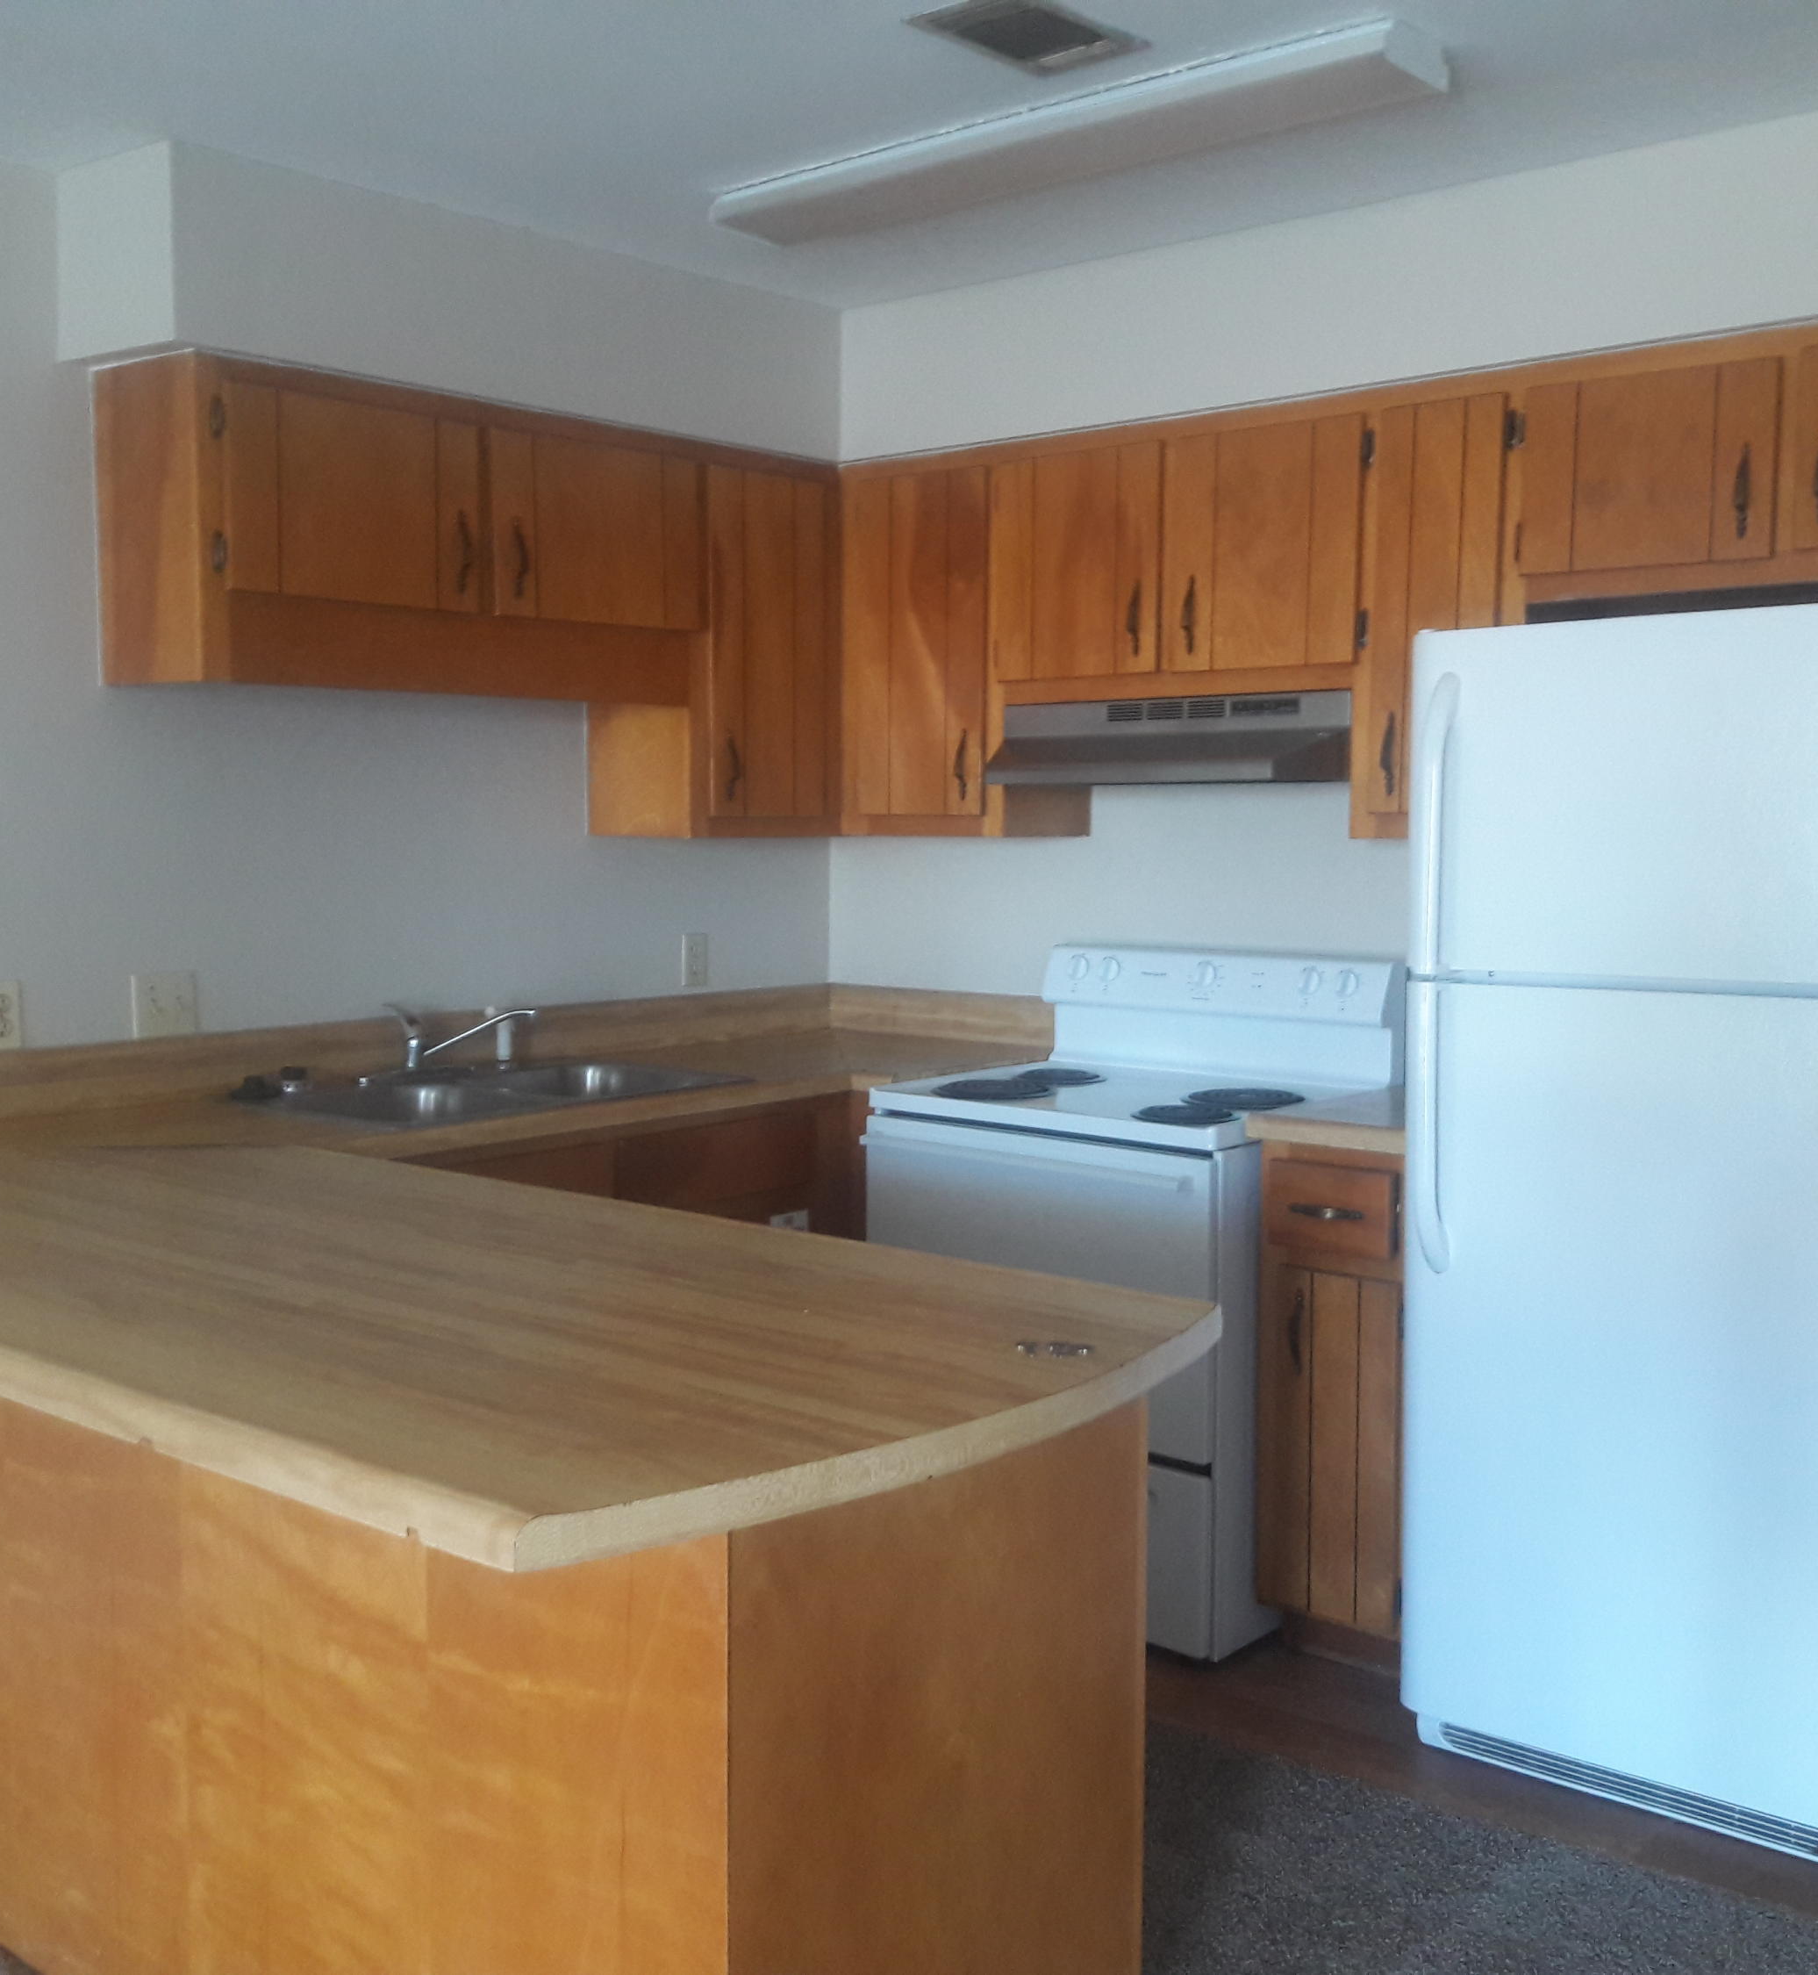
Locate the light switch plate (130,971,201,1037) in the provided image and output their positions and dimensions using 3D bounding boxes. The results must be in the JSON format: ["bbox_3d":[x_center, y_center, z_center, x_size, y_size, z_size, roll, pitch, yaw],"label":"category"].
[{"bbox_3d":[-1.272,0.029,3.645,0.014,0.114,0.117,4,6,40],"label":"light switch plate"}]

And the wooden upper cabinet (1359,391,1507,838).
[{"bbox_3d":[0.976,-0.643,3.695,0.292,0.766,0.315,4,6,40],"label":"wooden upper cabinet"}]

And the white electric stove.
[{"bbox_3d":[0.423,0.524,3.959,0.759,1.150,0.710,4,6,40],"label":"white electric stove"}]

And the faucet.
[{"bbox_3d":[-0.823,0.095,3.916,0.280,0.135,0.060,0,4,-3],"label":"faucet"}]

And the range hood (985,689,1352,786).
[{"bbox_3d":[0.529,-0.462,4.003,0.761,0.156,0.445,4,6,40],"label":"range hood"}]

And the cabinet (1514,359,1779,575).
[{"bbox_3d":[1.245,-0.816,3.454,0.418,0.305,0.315,4,6,40],"label":"cabinet"}]

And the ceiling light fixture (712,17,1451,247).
[{"bbox_3d":[0.194,-1.250,3.155,1.207,0.069,0.188,4,6,40],"label":"ceiling light fixture"}]

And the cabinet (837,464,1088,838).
[{"bbox_3d":[0.110,-0.698,4.423,0.442,0.768,0.315,4,6,40],"label":"cabinet"}]

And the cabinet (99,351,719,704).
[{"bbox_3d":[-0.862,-0.776,3.821,0.312,0.511,1.095,4,6,40],"label":"cabinet"}]

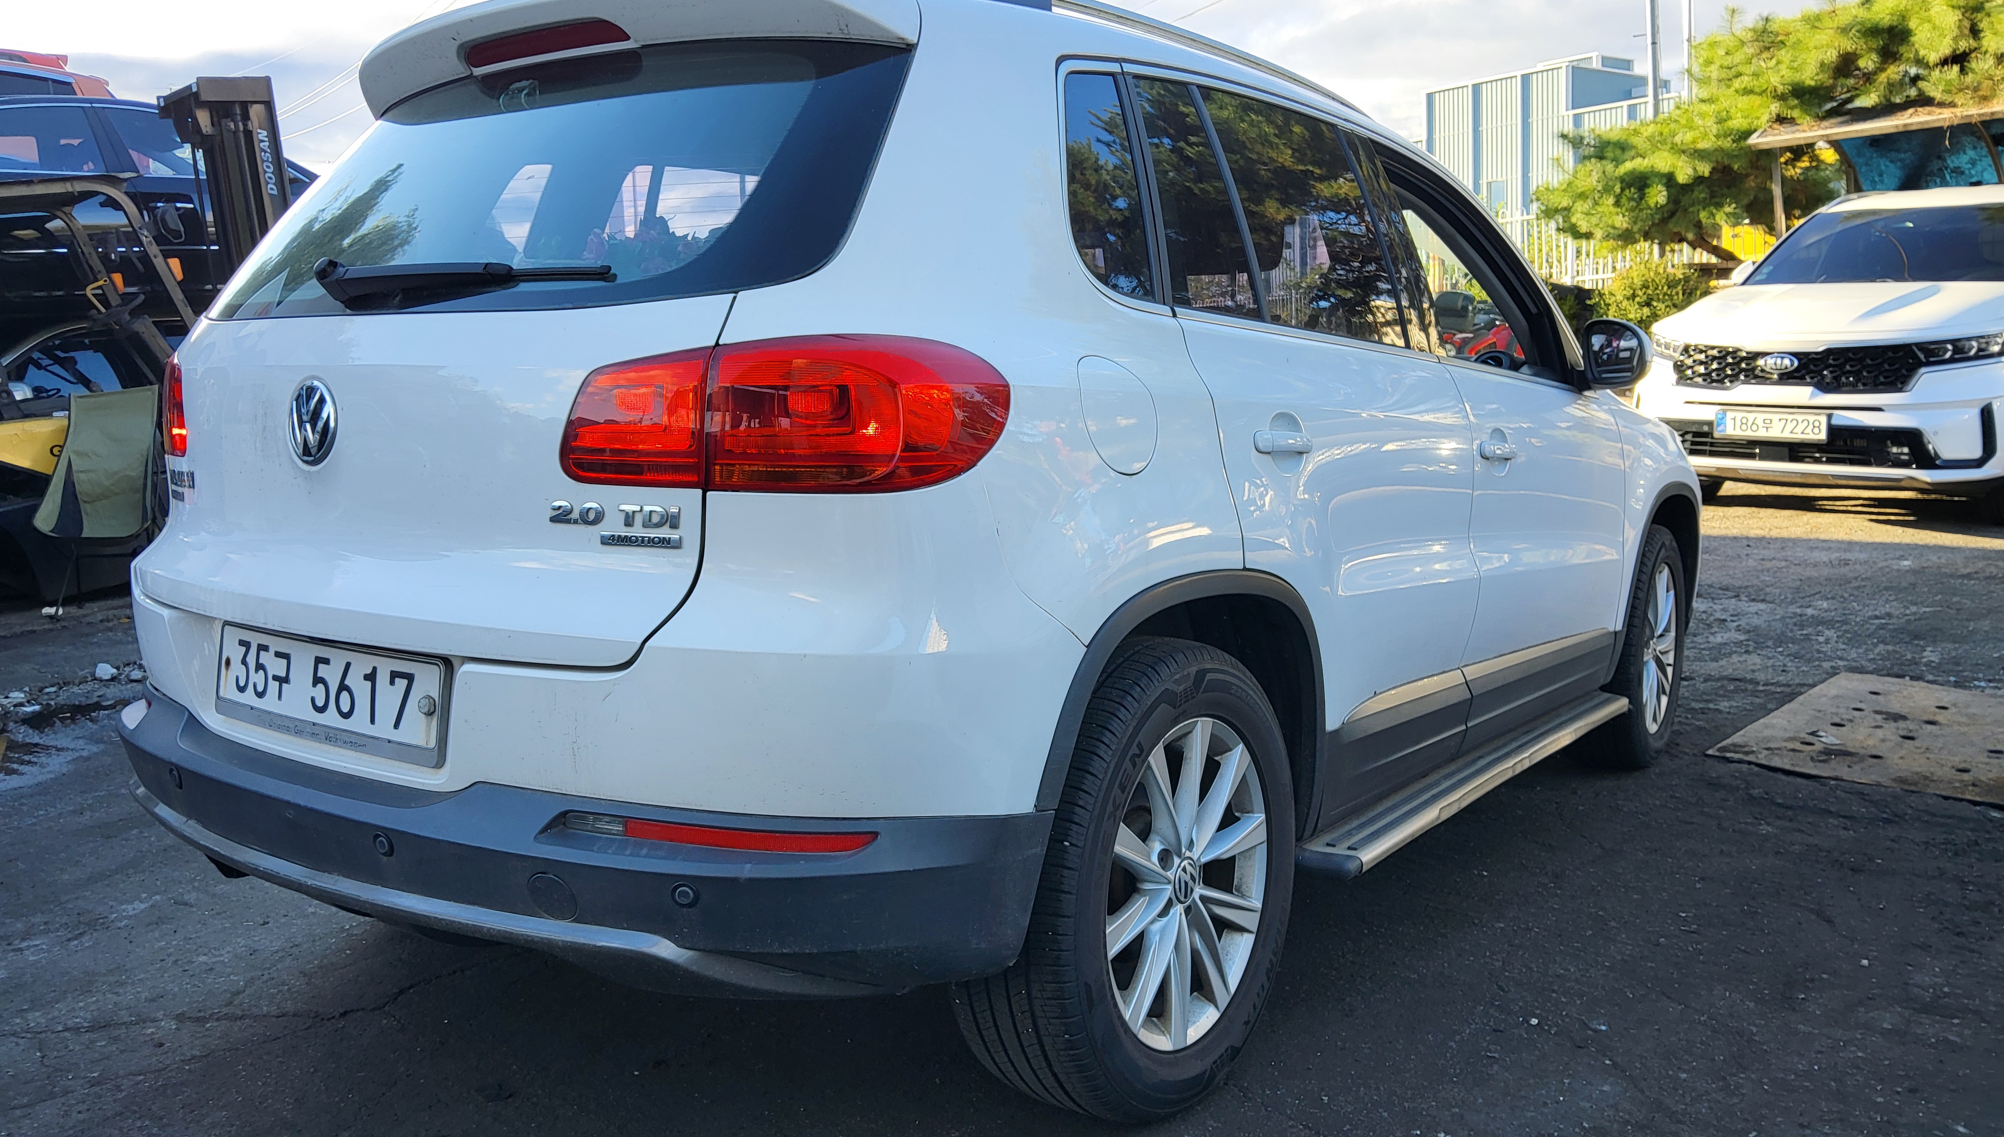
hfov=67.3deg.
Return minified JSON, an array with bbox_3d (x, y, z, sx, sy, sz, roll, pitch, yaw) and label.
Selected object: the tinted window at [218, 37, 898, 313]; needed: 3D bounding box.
[{"bbox_3d":[-0.716,-0.529,2.143,1.380,0.520,0.085,6,-31,36],"label":"tinted window"}]

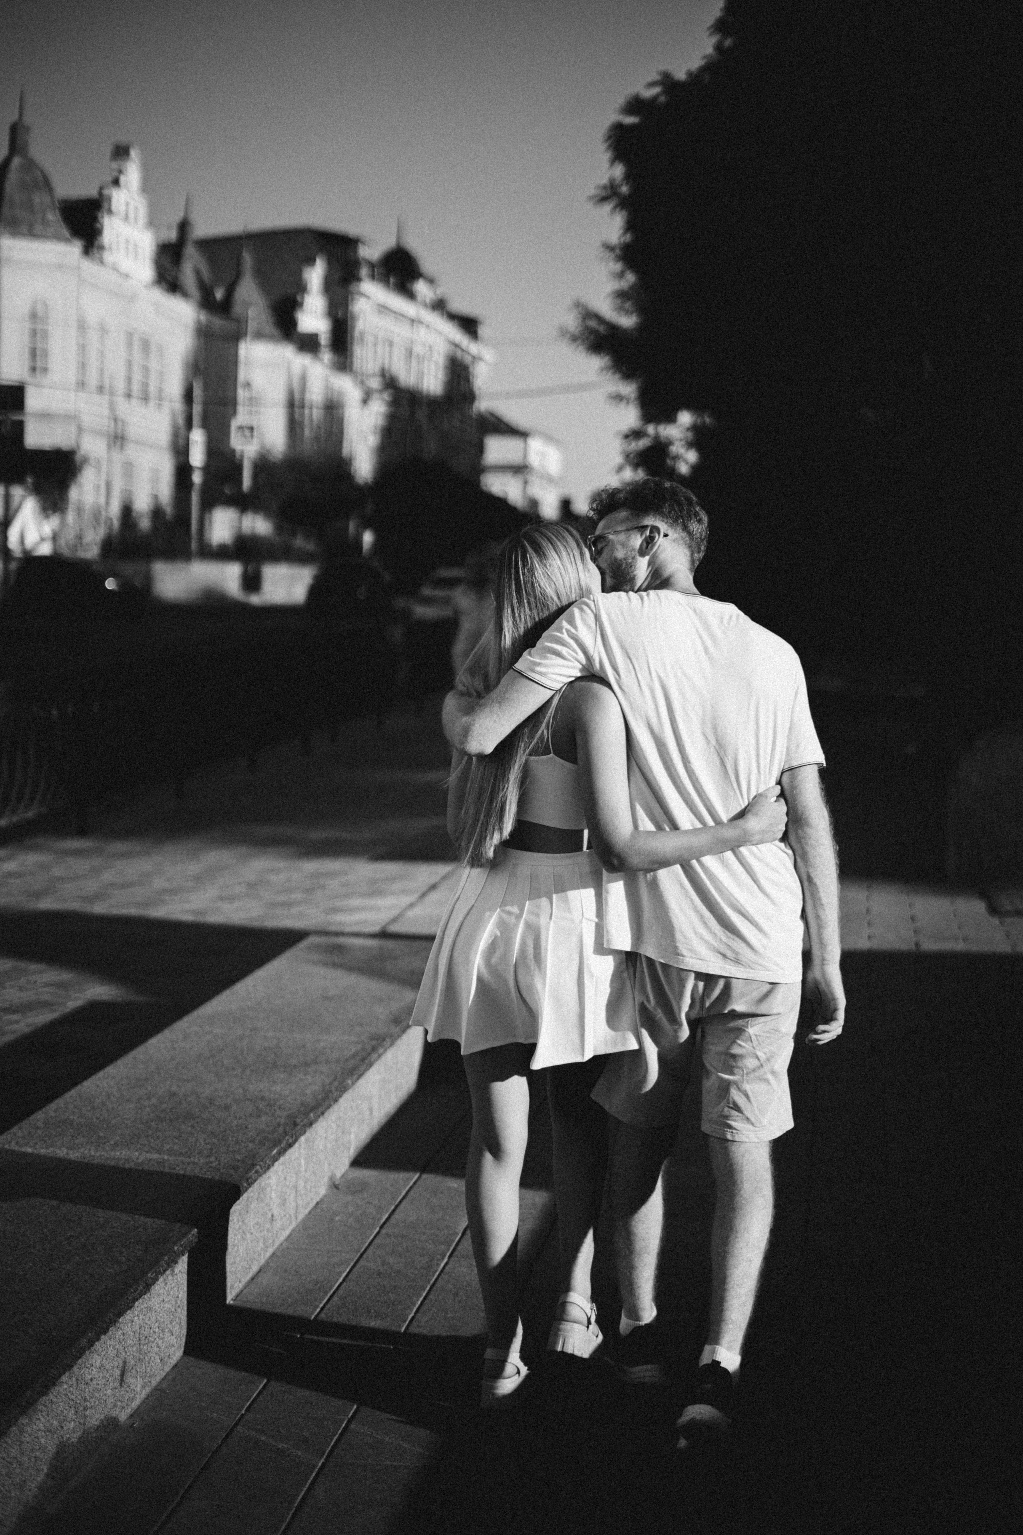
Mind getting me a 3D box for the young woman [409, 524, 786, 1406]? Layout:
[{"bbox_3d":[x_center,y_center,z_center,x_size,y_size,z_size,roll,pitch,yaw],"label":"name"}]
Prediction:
[{"bbox_3d":[0.165,0.374,4.219,0.720,1.680,0.520,0,5,-1],"label":"young woman"}]

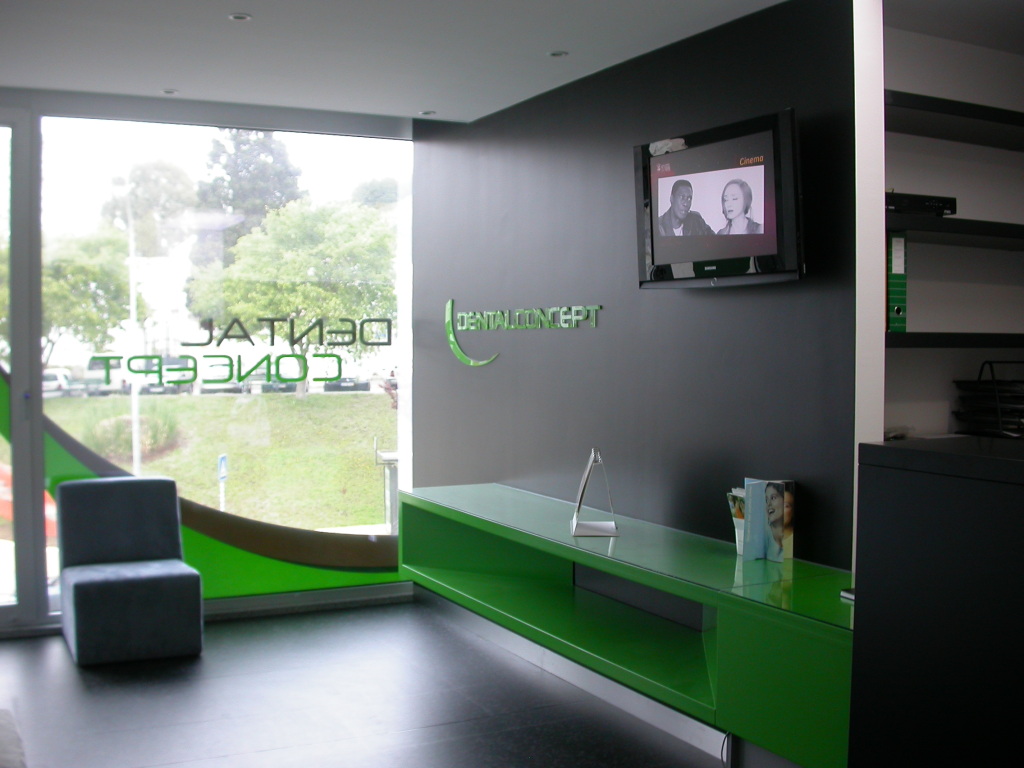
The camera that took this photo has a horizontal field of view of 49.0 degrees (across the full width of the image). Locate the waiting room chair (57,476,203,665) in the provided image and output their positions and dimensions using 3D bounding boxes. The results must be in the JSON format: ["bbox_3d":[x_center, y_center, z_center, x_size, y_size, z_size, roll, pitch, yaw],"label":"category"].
[{"bbox_3d":[-1.610,0.766,4.723,0.484,0.672,0.518,-1,2,-24],"label":"waiting room chair"}]

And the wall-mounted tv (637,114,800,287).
[{"bbox_3d":[0.714,-0.629,3.960,0.083,0.553,0.908,-4,4,-28],"label":"wall-mounted tv"}]

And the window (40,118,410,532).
[{"bbox_3d":[-1.236,-0.200,5.129,1.683,1.929,0.080,-1,2,-28],"label":"window"}]

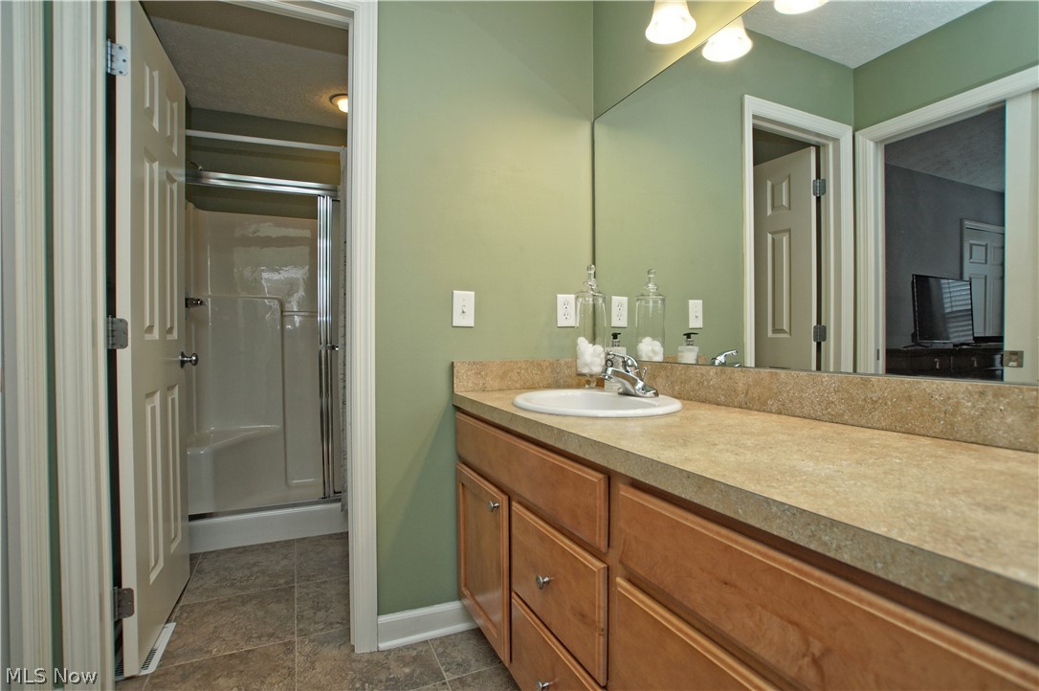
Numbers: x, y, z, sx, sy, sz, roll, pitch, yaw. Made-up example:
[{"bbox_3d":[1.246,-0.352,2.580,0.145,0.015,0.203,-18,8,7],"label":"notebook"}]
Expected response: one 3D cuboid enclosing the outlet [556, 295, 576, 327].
[{"bbox_3d":[0.166,-0.122,1.637,0.071,0.115,0.010,-1,1,-21],"label":"outlet"}]

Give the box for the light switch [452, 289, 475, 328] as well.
[{"bbox_3d":[-0.178,-0.118,1.499,0.071,0.115,0.014,-1,1,-21],"label":"light switch"}]

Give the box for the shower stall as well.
[{"bbox_3d":[-1.117,0.001,2.623,1.340,1.820,0.860,-1,1,-21],"label":"shower stall"}]

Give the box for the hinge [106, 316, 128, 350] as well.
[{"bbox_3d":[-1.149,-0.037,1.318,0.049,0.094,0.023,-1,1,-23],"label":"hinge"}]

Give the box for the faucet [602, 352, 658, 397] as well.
[{"bbox_3d":[0.308,0.082,1.347,0.142,0.127,0.155,-1,1,-21],"label":"faucet"}]

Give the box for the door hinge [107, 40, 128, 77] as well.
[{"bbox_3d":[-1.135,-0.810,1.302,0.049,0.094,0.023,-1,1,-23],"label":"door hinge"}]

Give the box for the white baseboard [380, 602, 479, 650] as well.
[{"bbox_3d":[-0.275,0.884,1.475,0.345,0.095,0.017,-1,1,-21],"label":"white baseboard"}]

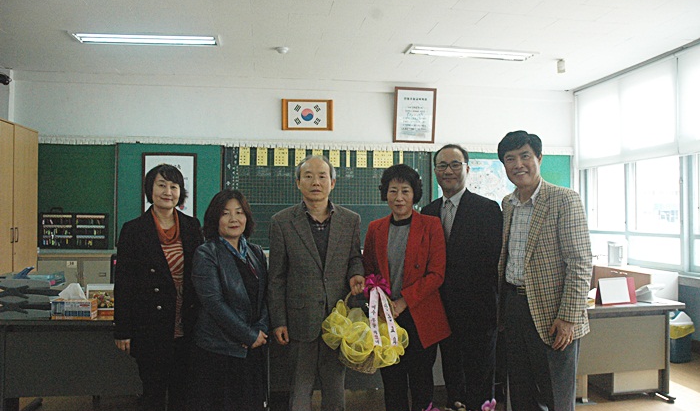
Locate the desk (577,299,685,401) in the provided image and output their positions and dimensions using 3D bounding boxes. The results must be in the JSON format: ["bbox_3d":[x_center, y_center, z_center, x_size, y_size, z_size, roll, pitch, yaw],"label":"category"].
[{"bbox_3d":[1.748,1.097,4.088,1.400,0.710,0.700,0,-1,-12],"label":"desk"}]

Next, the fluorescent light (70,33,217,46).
[{"bbox_3d":[-1.813,-1.490,4.696,1.270,0.080,0.290,0,-1,-8],"label":"fluorescent light"}]

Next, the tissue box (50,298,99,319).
[{"bbox_3d":[-1.735,0.663,3.321,0.245,0.110,0.120,0,-1,-2],"label":"tissue box"}]

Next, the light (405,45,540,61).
[{"bbox_3d":[1.183,-1.475,5.080,1.270,0.080,0.290,0,-1,-8],"label":"light"}]

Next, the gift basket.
[{"bbox_3d":[0.070,0.522,2.380,0.370,0.420,0.320,0,-1,0],"label":"gift basket"}]

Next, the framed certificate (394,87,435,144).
[{"bbox_3d":[0.772,-1.068,6.207,0.490,0.670,0.035,2,6,-8],"label":"framed certificate"}]

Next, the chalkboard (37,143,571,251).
[{"bbox_3d":[-0.314,-0.078,6.077,6.180,1.180,0.070,0,-1,-8],"label":"chalkboard"}]

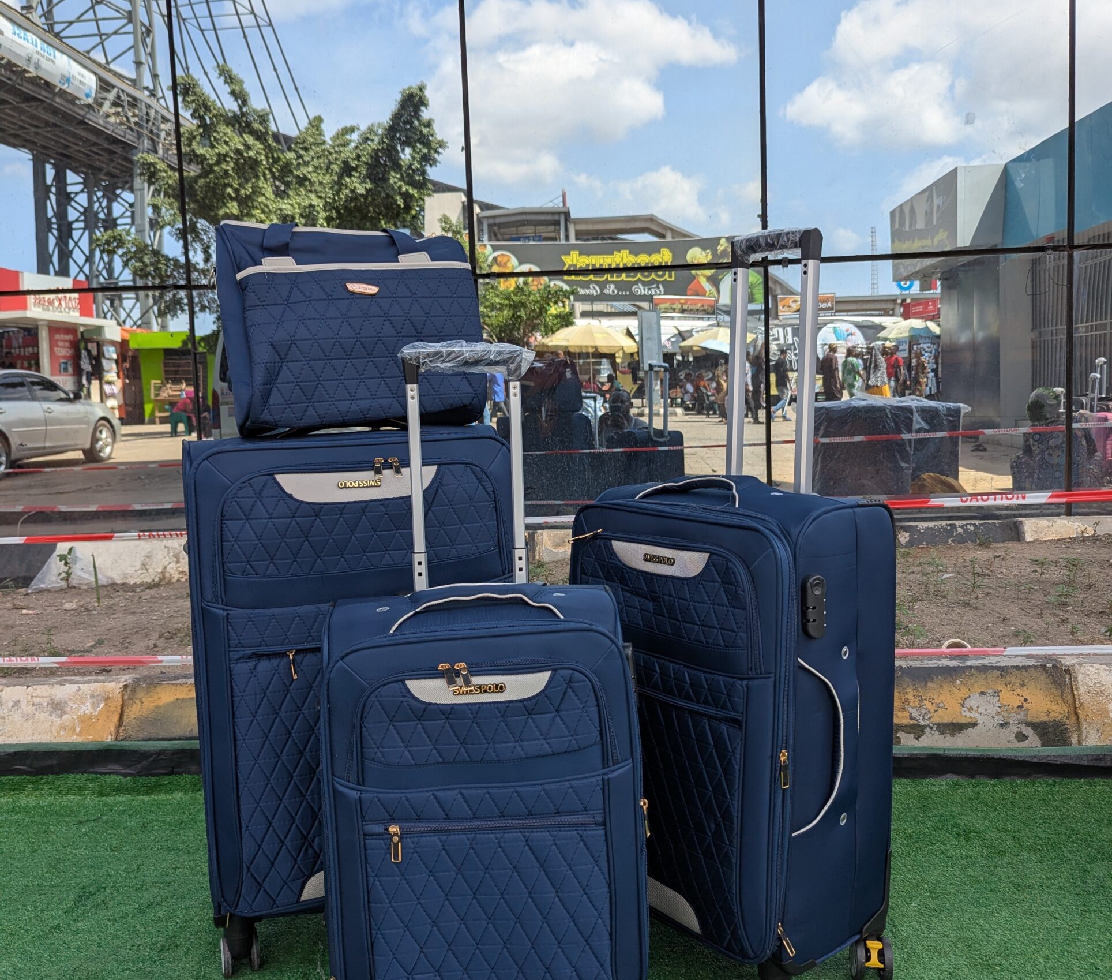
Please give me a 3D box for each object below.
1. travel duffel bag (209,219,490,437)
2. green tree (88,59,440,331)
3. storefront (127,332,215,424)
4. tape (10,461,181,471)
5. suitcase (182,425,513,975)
[{"bbox_3d":[-0.312,-0.240,1.566,0.385,0.310,0.210,-3,5,-14],"label":"travel duffel bag"},{"bbox_3d":[-6.102,-5.087,22.000,7.500,8.100,6.500,-3,5,-15],"label":"green tree"},{"bbox_3d":[-10.508,-3.040,28.000,2.600,2.500,2.200,-4,5,-18],"label":"storefront"},{"bbox_3d":[-2.414,-0.123,5.350,1.000,0.050,0.020,-2,5,-3],"label":"tape"},{"bbox_3d":[-0.298,0.303,1.615,0.455,0.790,0.295,-3,5,-10],"label":"suitcase"}]

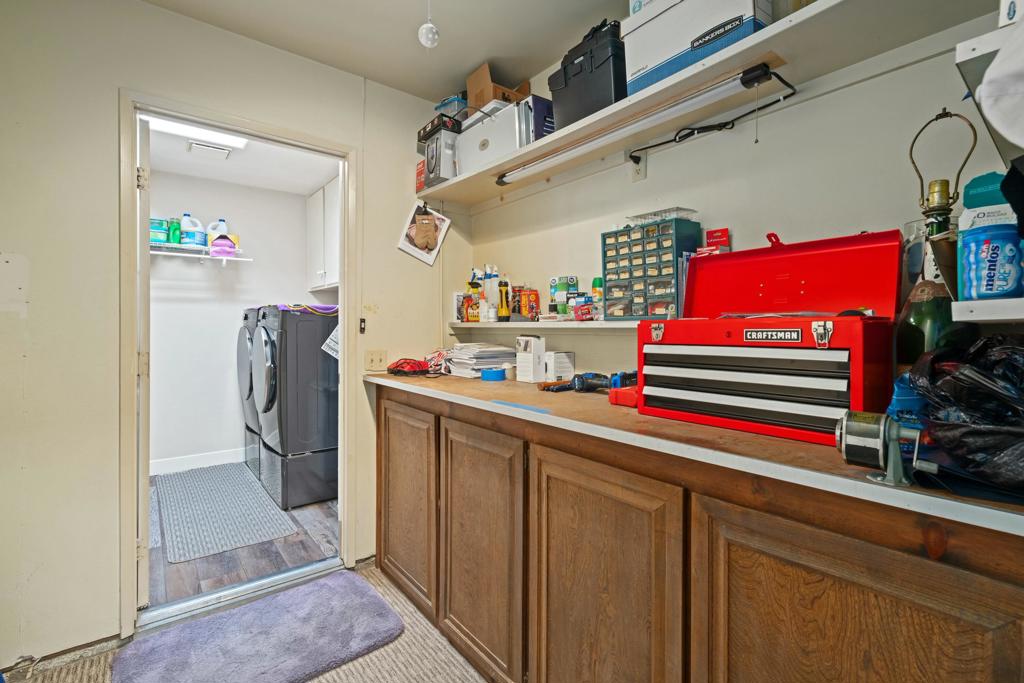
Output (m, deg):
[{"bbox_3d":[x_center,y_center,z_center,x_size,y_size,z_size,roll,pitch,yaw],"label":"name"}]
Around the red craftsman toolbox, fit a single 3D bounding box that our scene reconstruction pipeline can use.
[{"bbox_3d":[0.625,-0.031,1.168,0.270,0.475,0.510,-1,1,-40],"label":"red craftsman toolbox"}]

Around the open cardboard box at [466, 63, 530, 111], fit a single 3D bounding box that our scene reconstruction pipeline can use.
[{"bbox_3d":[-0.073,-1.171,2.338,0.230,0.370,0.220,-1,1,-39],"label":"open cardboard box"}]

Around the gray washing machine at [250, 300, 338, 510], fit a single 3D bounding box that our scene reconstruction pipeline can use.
[{"bbox_3d":[-1.470,0.430,3.448,0.790,1.335,0.686,-1,1,-39],"label":"gray washing machine"}]

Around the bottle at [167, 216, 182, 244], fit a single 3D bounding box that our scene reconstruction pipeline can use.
[{"bbox_3d":[-2.686,-0.881,3.630,0.092,0.215,0.075,-1,1,-39],"label":"bottle"}]

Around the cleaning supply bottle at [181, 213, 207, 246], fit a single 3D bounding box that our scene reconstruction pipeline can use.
[{"bbox_3d":[-2.641,-0.922,3.779,0.170,0.262,0.115,0,1,-39],"label":"cleaning supply bottle"}]

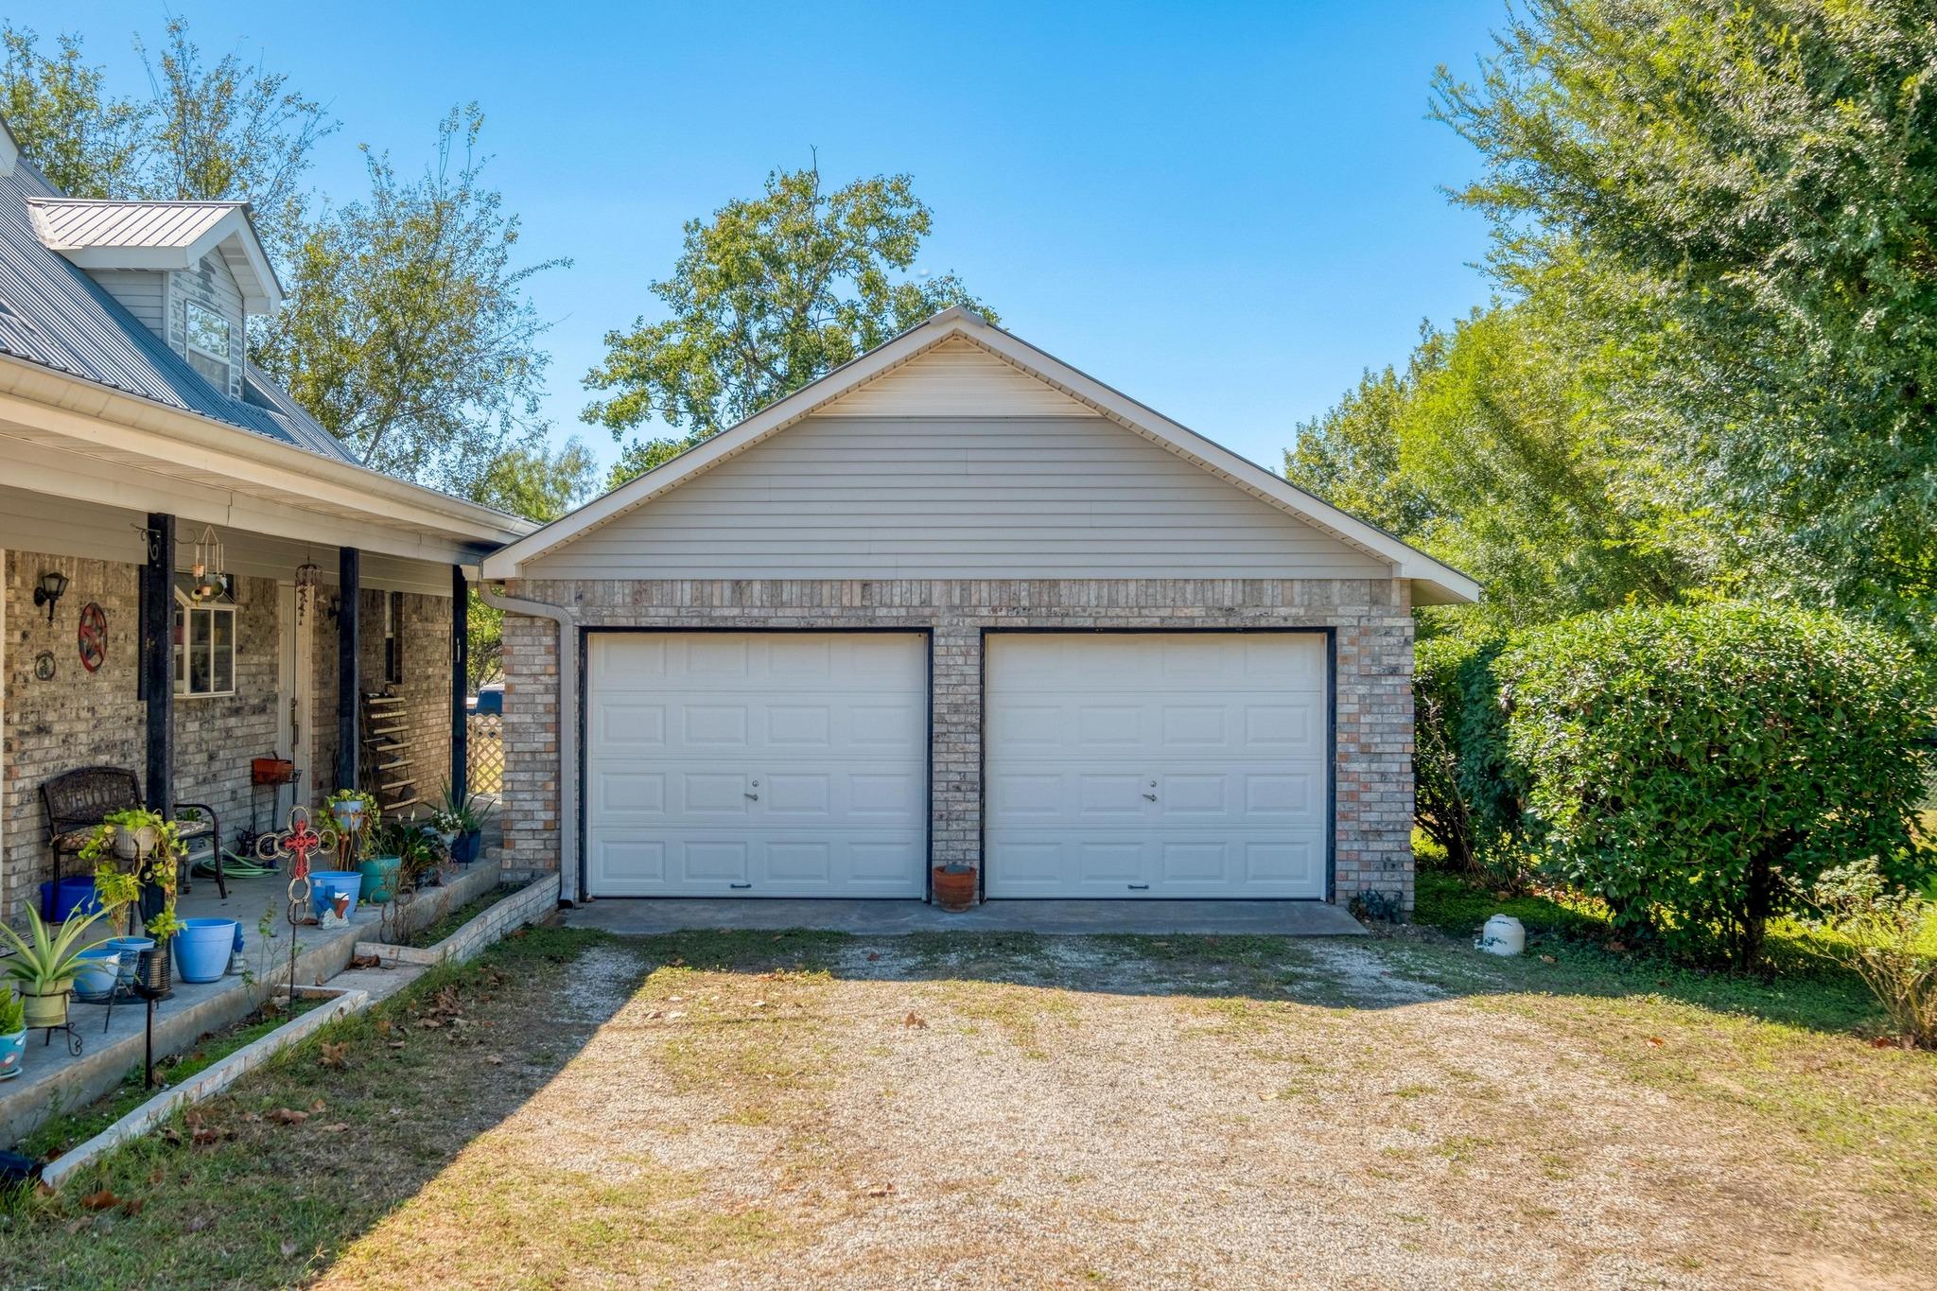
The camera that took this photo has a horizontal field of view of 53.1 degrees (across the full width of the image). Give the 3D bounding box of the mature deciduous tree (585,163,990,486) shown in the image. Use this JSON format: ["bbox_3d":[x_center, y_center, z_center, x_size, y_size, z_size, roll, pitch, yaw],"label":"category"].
[{"bbox_3d":[-2.700,-2.540,29.000,6.200,9.400,6.000,0,0,-1],"label":"mature deciduous tree"}]

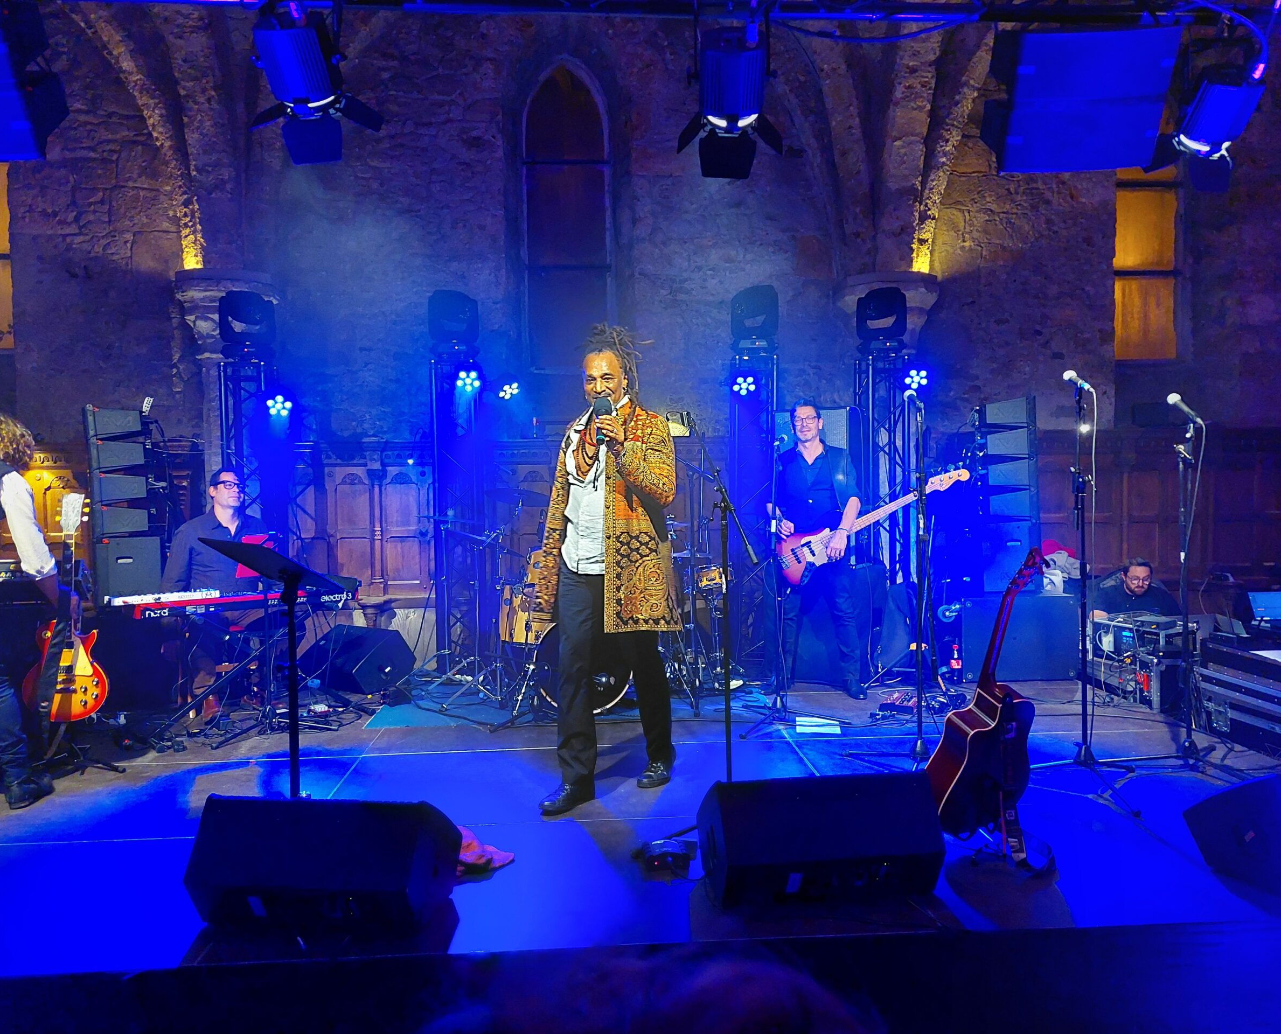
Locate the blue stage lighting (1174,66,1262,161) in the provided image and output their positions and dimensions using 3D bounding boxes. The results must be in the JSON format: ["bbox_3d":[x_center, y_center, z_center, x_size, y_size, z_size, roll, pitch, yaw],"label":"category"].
[{"bbox_3d":[1.760,-1.224,2.900,0.175,0.170,0.255,2,-42,-3],"label":"blue stage lighting"}]

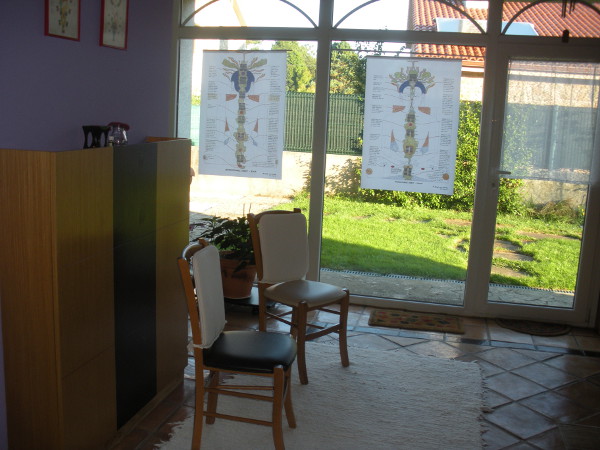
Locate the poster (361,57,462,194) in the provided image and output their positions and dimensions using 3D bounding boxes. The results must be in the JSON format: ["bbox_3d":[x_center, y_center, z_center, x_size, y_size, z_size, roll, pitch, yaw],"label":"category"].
[{"bbox_3d":[0.820,-0.738,4.633,0.700,1.000,0.015,5,10,13],"label":"poster"}]

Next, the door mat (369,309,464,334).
[{"bbox_3d":[0.868,0.707,4.588,0.680,0.018,0.370,5,10,13],"label":"door mat"}]

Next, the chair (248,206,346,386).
[{"bbox_3d":[0.002,0.394,3.630,0.480,0.890,0.430,11,13,39],"label":"chair"}]

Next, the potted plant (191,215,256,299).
[{"bbox_3d":[-0.541,0.228,4.749,0.580,0.620,0.530,5,10,13],"label":"potted plant"}]

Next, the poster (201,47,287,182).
[{"bbox_3d":[-0.465,-0.871,4.922,0.700,1.000,0.015,5,10,13],"label":"poster"}]

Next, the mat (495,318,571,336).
[{"bbox_3d":[1.714,0.753,4.537,0.570,0.014,0.300,5,10,13],"label":"mat"}]

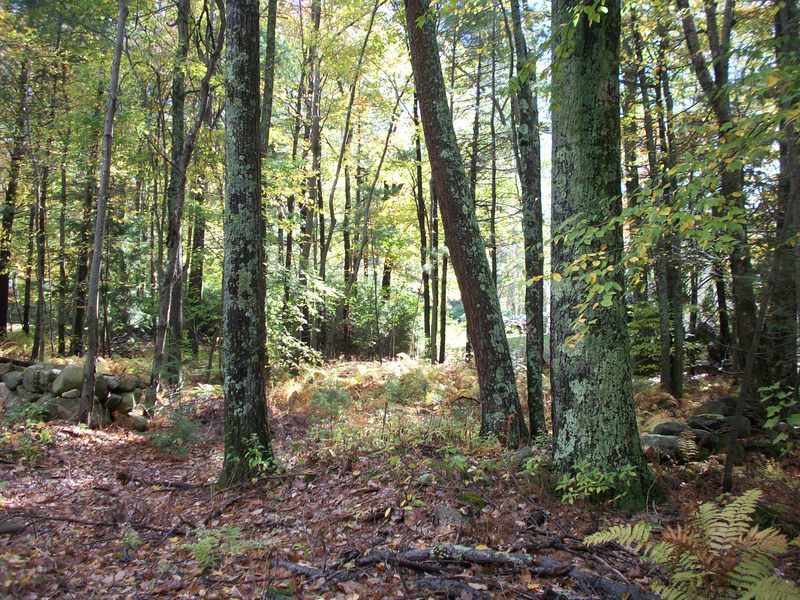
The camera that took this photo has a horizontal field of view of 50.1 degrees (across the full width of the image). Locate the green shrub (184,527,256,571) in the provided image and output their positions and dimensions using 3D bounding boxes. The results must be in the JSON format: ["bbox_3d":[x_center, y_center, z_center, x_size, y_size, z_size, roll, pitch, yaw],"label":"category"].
[{"bbox_3d":[-1.125,1.540,5.300,0.430,0.210,0.360,0,-1,0],"label":"green shrub"}]

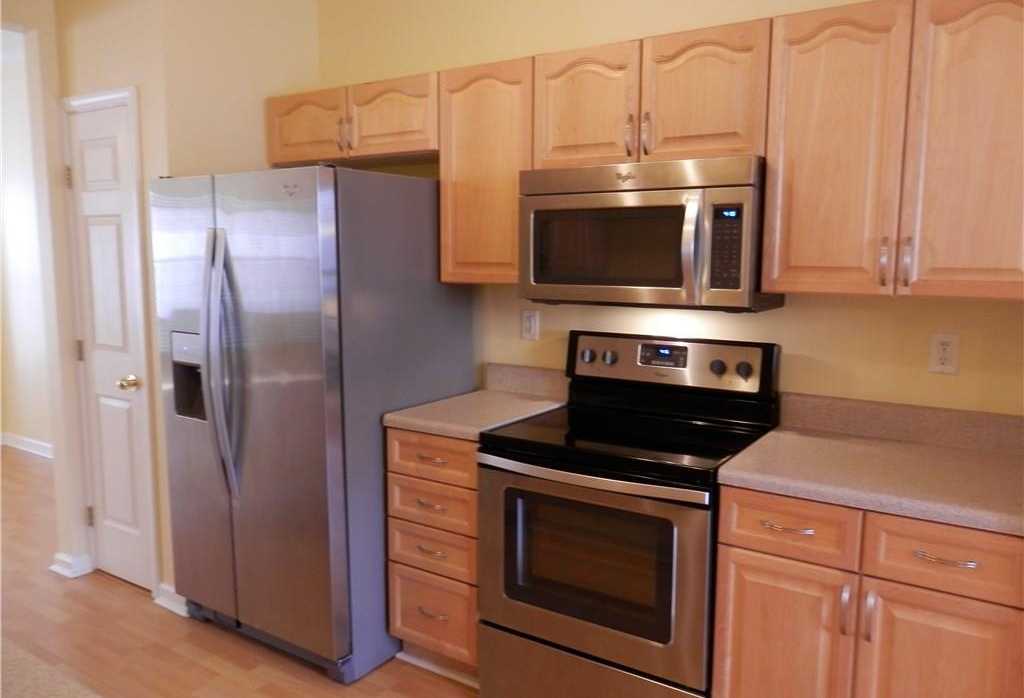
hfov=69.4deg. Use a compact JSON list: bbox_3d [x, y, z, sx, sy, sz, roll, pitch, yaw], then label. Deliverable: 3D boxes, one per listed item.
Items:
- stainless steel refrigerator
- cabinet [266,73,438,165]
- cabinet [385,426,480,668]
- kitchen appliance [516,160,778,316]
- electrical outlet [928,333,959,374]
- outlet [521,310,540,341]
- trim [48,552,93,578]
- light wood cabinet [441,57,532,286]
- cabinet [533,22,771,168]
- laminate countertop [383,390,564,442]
[{"bbox_3d":[-0.758,0.223,2.943,0.913,1.746,0.832,5,9,33],"label":"stainless steel refrigerator"},{"bbox_3d":[-0.565,-0.907,3.057,0.934,0.273,0.338,5,9,33],"label":"cabinet"},{"bbox_3d":[-0.104,0.656,2.786,0.412,0.824,0.609,5,9,33],"label":"cabinet"},{"bbox_3d":[0.448,-0.360,2.401,0.757,0.433,0.445,5,9,33],"label":"kitchen appliance"},{"bbox_3d":[1.274,0.014,2.178,0.072,0.116,0.009,5,9,33],"label":"electrical outlet"},{"bbox_3d":[0.072,-0.094,2.948,0.076,0.117,0.009,5,9,33],"label":"outlet"},{"bbox_3d":[-2.061,0.989,3.456,0.225,0.087,0.100,5,9,33],"label":"trim"},{"bbox_3d":[-0.006,-0.623,2.731,0.398,0.748,0.338,5,9,33],"label":"light wood cabinet"},{"bbox_3d":[0.481,-0.763,2.395,0.763,0.381,0.338,5,9,33],"label":"cabinet"},{"bbox_3d":[-0.102,0.232,2.717,0.416,0.038,0.636,5,9,33],"label":"laminate countertop"}]

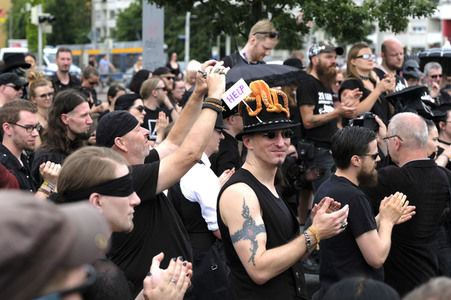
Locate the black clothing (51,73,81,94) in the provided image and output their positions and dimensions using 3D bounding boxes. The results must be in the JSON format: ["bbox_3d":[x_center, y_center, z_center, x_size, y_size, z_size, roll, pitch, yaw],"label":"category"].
[{"bbox_3d":[-1.486,-0.463,15.800,0.450,0.550,0.250,-1,5,-14],"label":"black clothing"}]

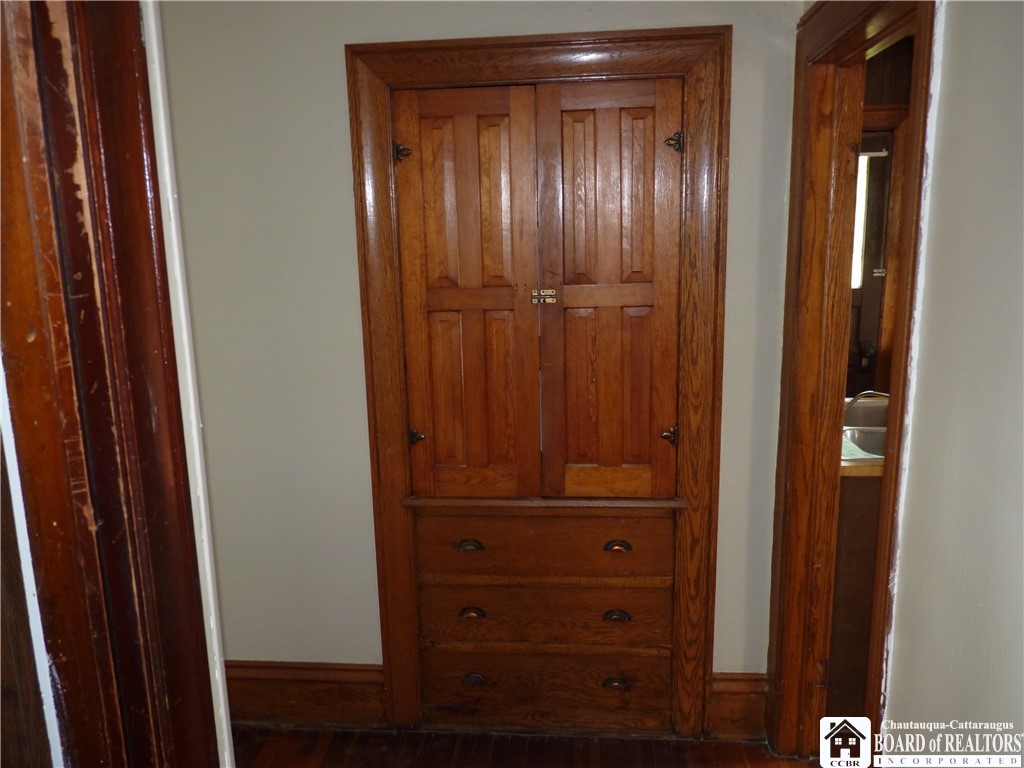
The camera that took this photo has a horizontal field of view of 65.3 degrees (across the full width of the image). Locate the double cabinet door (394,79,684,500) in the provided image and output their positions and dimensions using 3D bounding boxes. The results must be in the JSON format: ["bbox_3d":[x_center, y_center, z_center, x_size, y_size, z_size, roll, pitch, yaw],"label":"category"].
[{"bbox_3d":[0.080,-0.241,2.364,0.815,1.215,0.045,0,12,5],"label":"double cabinet door"}]

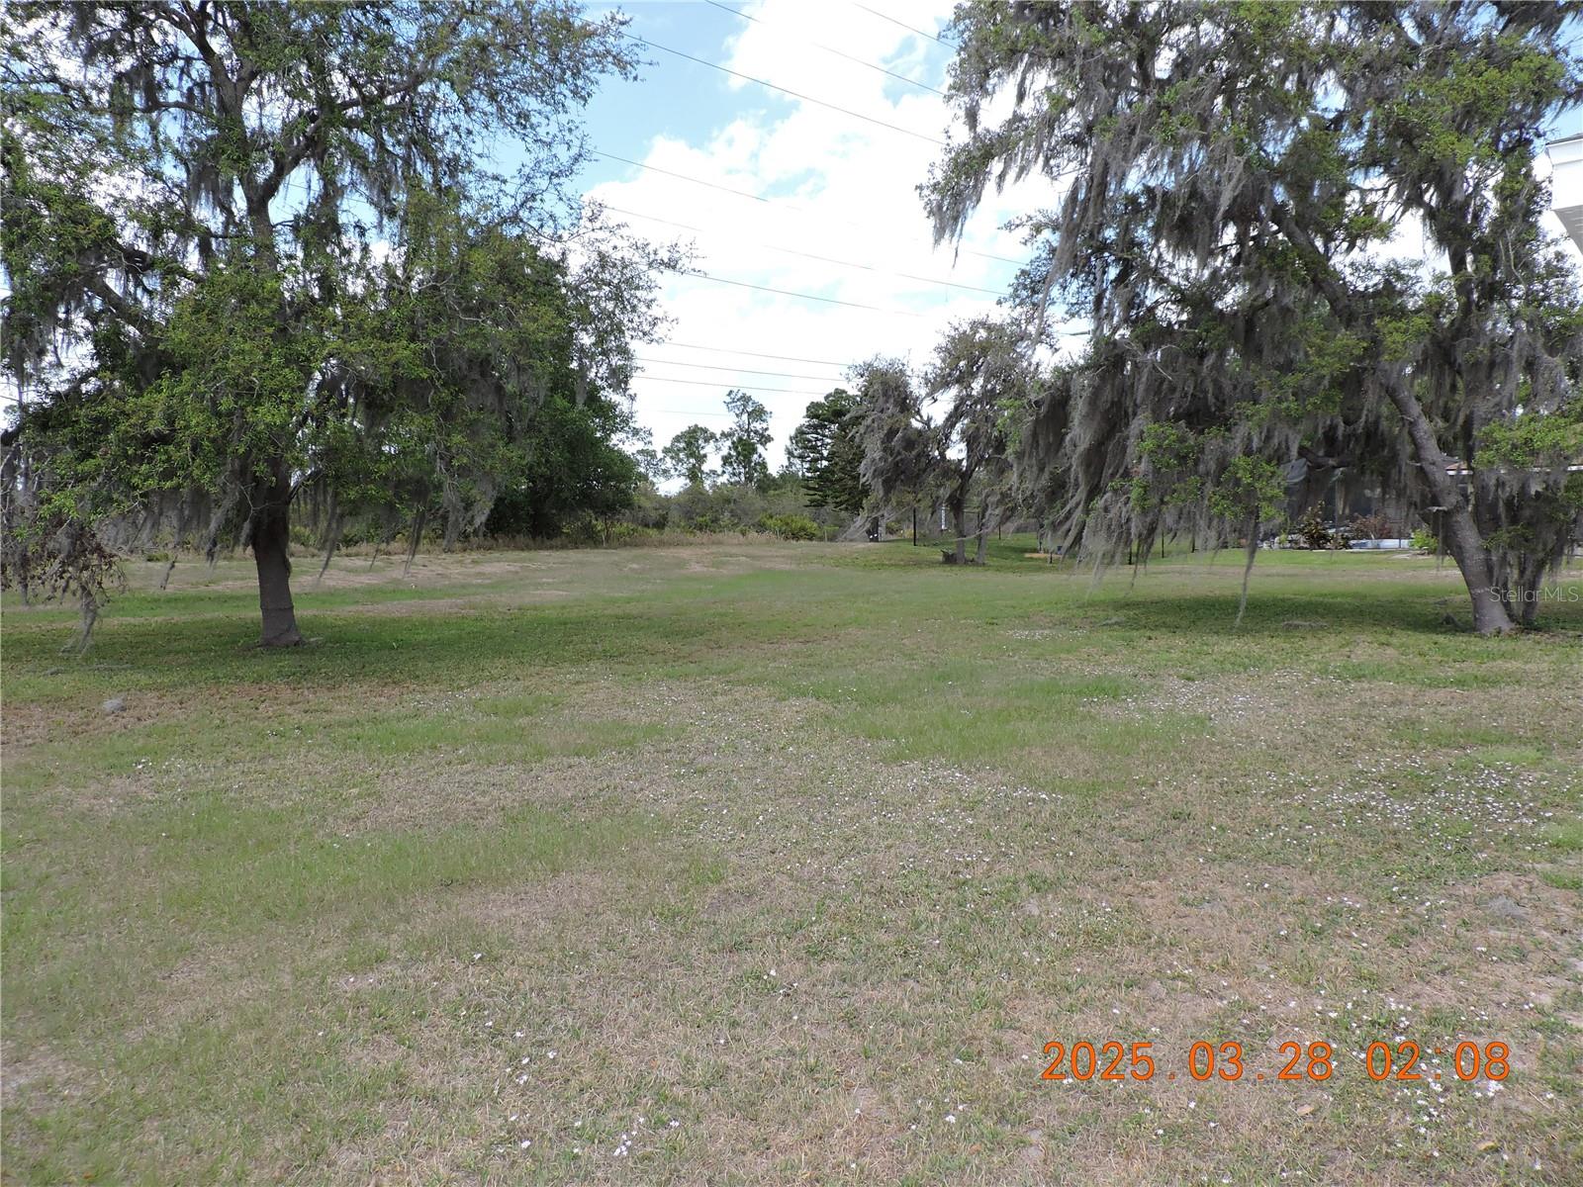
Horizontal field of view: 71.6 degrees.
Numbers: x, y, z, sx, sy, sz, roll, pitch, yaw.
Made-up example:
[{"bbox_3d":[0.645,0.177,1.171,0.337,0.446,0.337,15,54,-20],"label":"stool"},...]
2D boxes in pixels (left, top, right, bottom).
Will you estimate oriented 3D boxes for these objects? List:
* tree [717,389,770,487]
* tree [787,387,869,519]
[{"bbox_3d":[-2.915,-8.591,69.000,3.600,8.800,3.600,0,5,0],"label":"tree"},{"bbox_3d":[1.887,-6.056,50.000,4.300,6.900,4.300,0,5,0],"label":"tree"}]

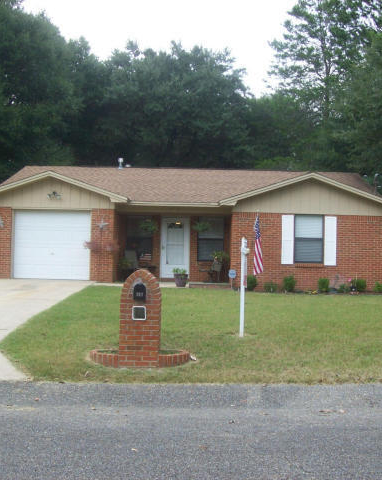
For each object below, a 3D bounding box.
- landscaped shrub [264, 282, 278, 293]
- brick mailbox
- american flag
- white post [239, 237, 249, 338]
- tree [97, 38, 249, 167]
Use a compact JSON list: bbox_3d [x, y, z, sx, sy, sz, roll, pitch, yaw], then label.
[{"bbox_3d":[2.341,1.393,19.600,0.420,0.320,0.400,1,-1,1],"label":"landscaped shrub"},{"bbox_3d":[-0.635,1.006,8.826,1.320,1.260,0.680,1,-1,1],"label":"brick mailbox"},{"bbox_3d":[1.988,0.162,19.600,0.290,1.820,0.320,1,-1,1],"label":"american flag"},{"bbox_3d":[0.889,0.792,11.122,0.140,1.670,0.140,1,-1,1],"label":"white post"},{"bbox_3d":[-1.232,-5.170,40.818,9.600,14.000,9.000,1,-1,0],"label":"tree"}]

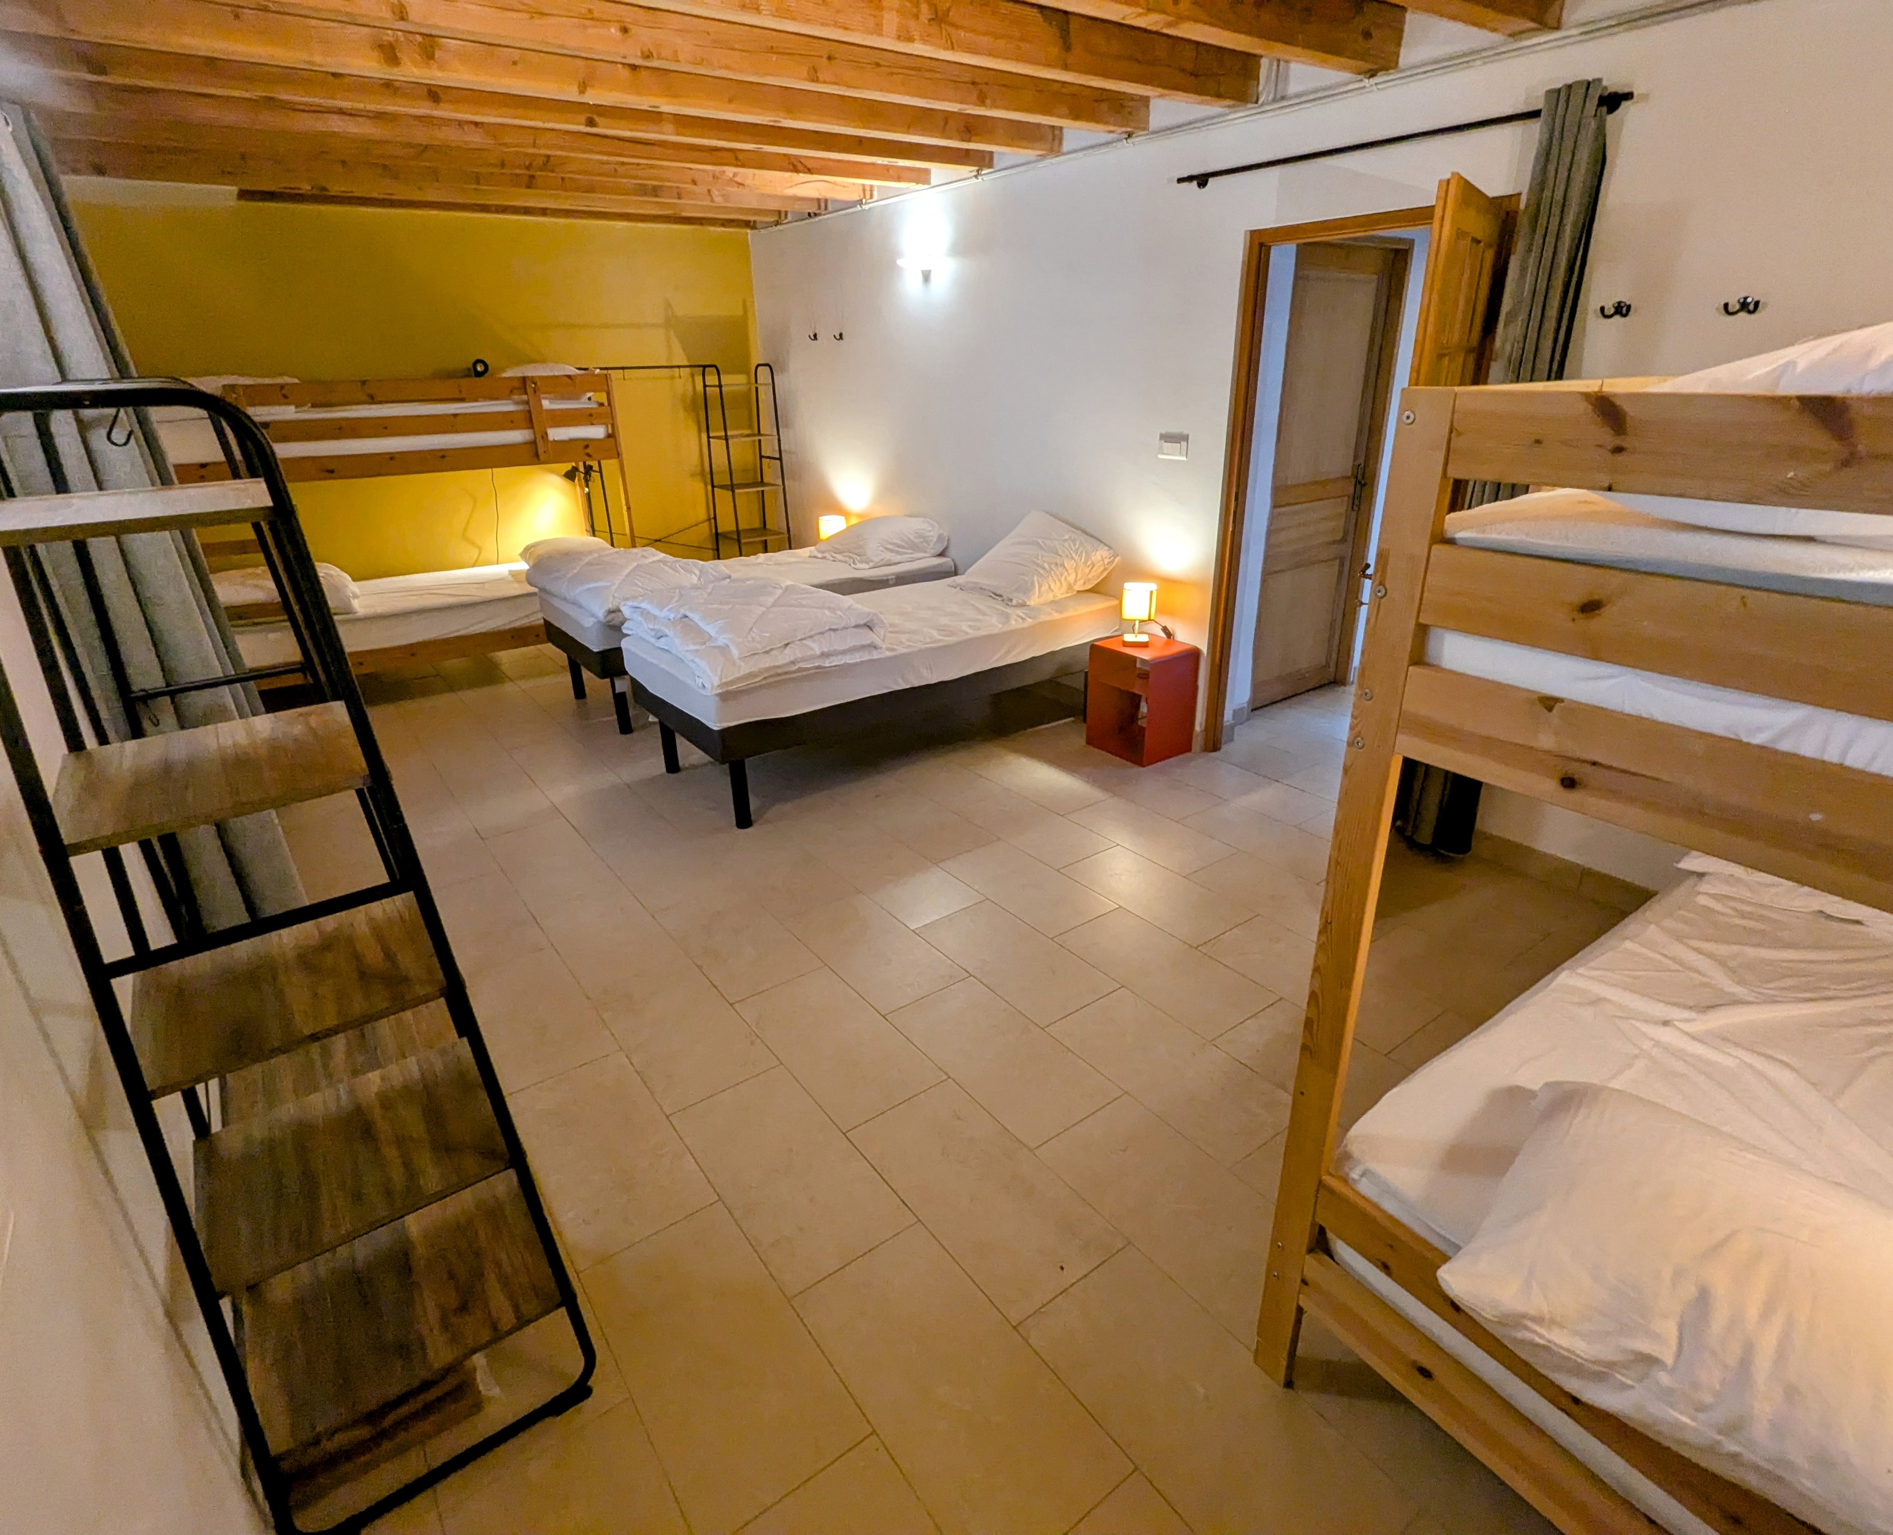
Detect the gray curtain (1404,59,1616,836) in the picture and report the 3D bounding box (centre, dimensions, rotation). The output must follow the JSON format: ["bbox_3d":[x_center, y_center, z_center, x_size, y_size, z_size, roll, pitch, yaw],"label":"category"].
[{"bbox_3d":[1.678,-0.738,2.880,0.130,2.230,0.240,-18,28,-33],"label":"gray curtain"}]

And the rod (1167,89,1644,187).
[{"bbox_3d":[1.315,-1.939,2.954,0.080,0.050,1.460,-18,28,-33],"label":"rod"}]

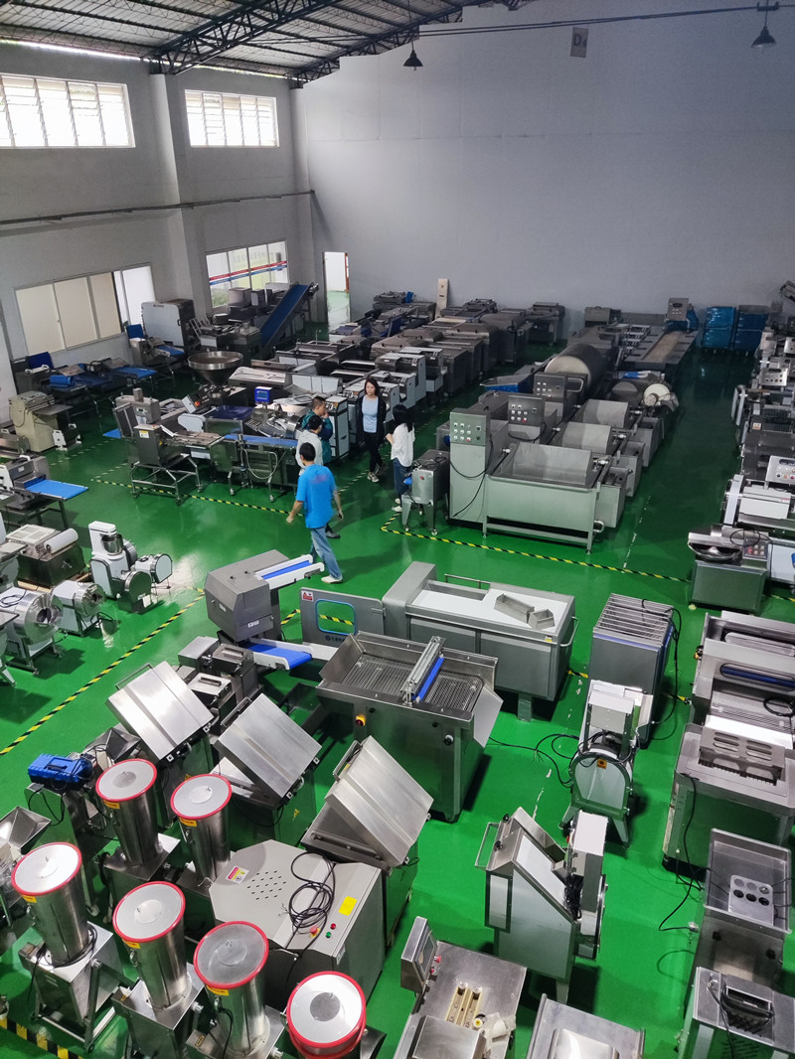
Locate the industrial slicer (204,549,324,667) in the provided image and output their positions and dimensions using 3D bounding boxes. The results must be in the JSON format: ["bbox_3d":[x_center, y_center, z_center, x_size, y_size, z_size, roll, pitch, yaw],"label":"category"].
[{"bbox_3d":[-1.038,0.975,7.415,0.980,1.120,1.160,-20,32,-34],"label":"industrial slicer"}]

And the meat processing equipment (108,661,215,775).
[{"bbox_3d":[-1.839,1.652,5.989,0.660,1.120,0.620,13,30,27],"label":"meat processing equipment"}]

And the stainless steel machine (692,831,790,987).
[{"bbox_3d":[1.996,2.396,4.531,0.450,0.960,0.620,10,28,21],"label":"stainless steel machine"}]

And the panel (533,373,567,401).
[{"bbox_3d":[2.374,-2.191,11.832,0.470,0.410,0.200,10,28,21],"label":"panel"}]

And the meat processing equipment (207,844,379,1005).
[{"bbox_3d":[-0.626,2.461,4.661,0.930,0.880,0.620,10,28,21],"label":"meat processing equipment"}]

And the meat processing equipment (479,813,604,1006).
[{"bbox_3d":[0.883,2.227,4.667,0.730,1.230,0.490,10,28,21],"label":"meat processing equipment"}]

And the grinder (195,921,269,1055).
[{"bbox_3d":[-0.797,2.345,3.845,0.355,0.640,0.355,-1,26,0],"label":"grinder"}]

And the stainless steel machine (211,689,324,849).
[{"bbox_3d":[-0.958,1.832,5.517,0.740,1.260,0.610,10,28,21],"label":"stainless steel machine"}]

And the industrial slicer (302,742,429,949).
[{"bbox_3d":[-0.176,2.051,5.025,0.690,1.200,0.630,10,28,21],"label":"industrial slicer"}]

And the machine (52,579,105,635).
[{"bbox_3d":[-3.479,0.839,8.420,0.500,0.560,0.380,10,28,21],"label":"machine"}]

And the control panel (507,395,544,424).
[{"bbox_3d":[1.783,-1.645,10.556,0.465,0.400,0.180,10,28,21],"label":"control panel"}]

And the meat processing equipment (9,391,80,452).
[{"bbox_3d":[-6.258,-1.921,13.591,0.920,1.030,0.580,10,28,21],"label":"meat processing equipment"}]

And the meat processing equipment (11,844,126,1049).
[{"bbox_3d":[-1.954,2.410,4.503,0.520,1.160,0.430,10,28,21],"label":"meat processing equipment"}]

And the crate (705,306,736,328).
[{"bbox_3d":[8.065,-5.299,19.084,0.680,0.500,0.560,10,28,21],"label":"crate"}]

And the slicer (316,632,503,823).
[{"bbox_3d":[0.140,1.548,6.161,1.320,1.160,0.800,9,28,19],"label":"slicer"}]

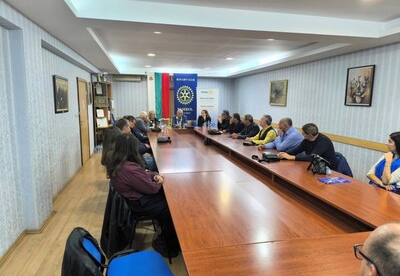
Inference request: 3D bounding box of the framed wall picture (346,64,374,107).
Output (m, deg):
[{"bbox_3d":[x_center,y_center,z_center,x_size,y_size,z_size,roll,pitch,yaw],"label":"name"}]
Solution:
[{"bbox_3d":[2.502,-0.798,4.178,0.030,0.600,0.530,-1,9,-12],"label":"framed wall picture"}]

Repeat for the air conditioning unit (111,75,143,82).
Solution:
[{"bbox_3d":[-2.779,-2.272,10.113,1.040,0.290,0.220,-1,9,-13],"label":"air conditioning unit"}]

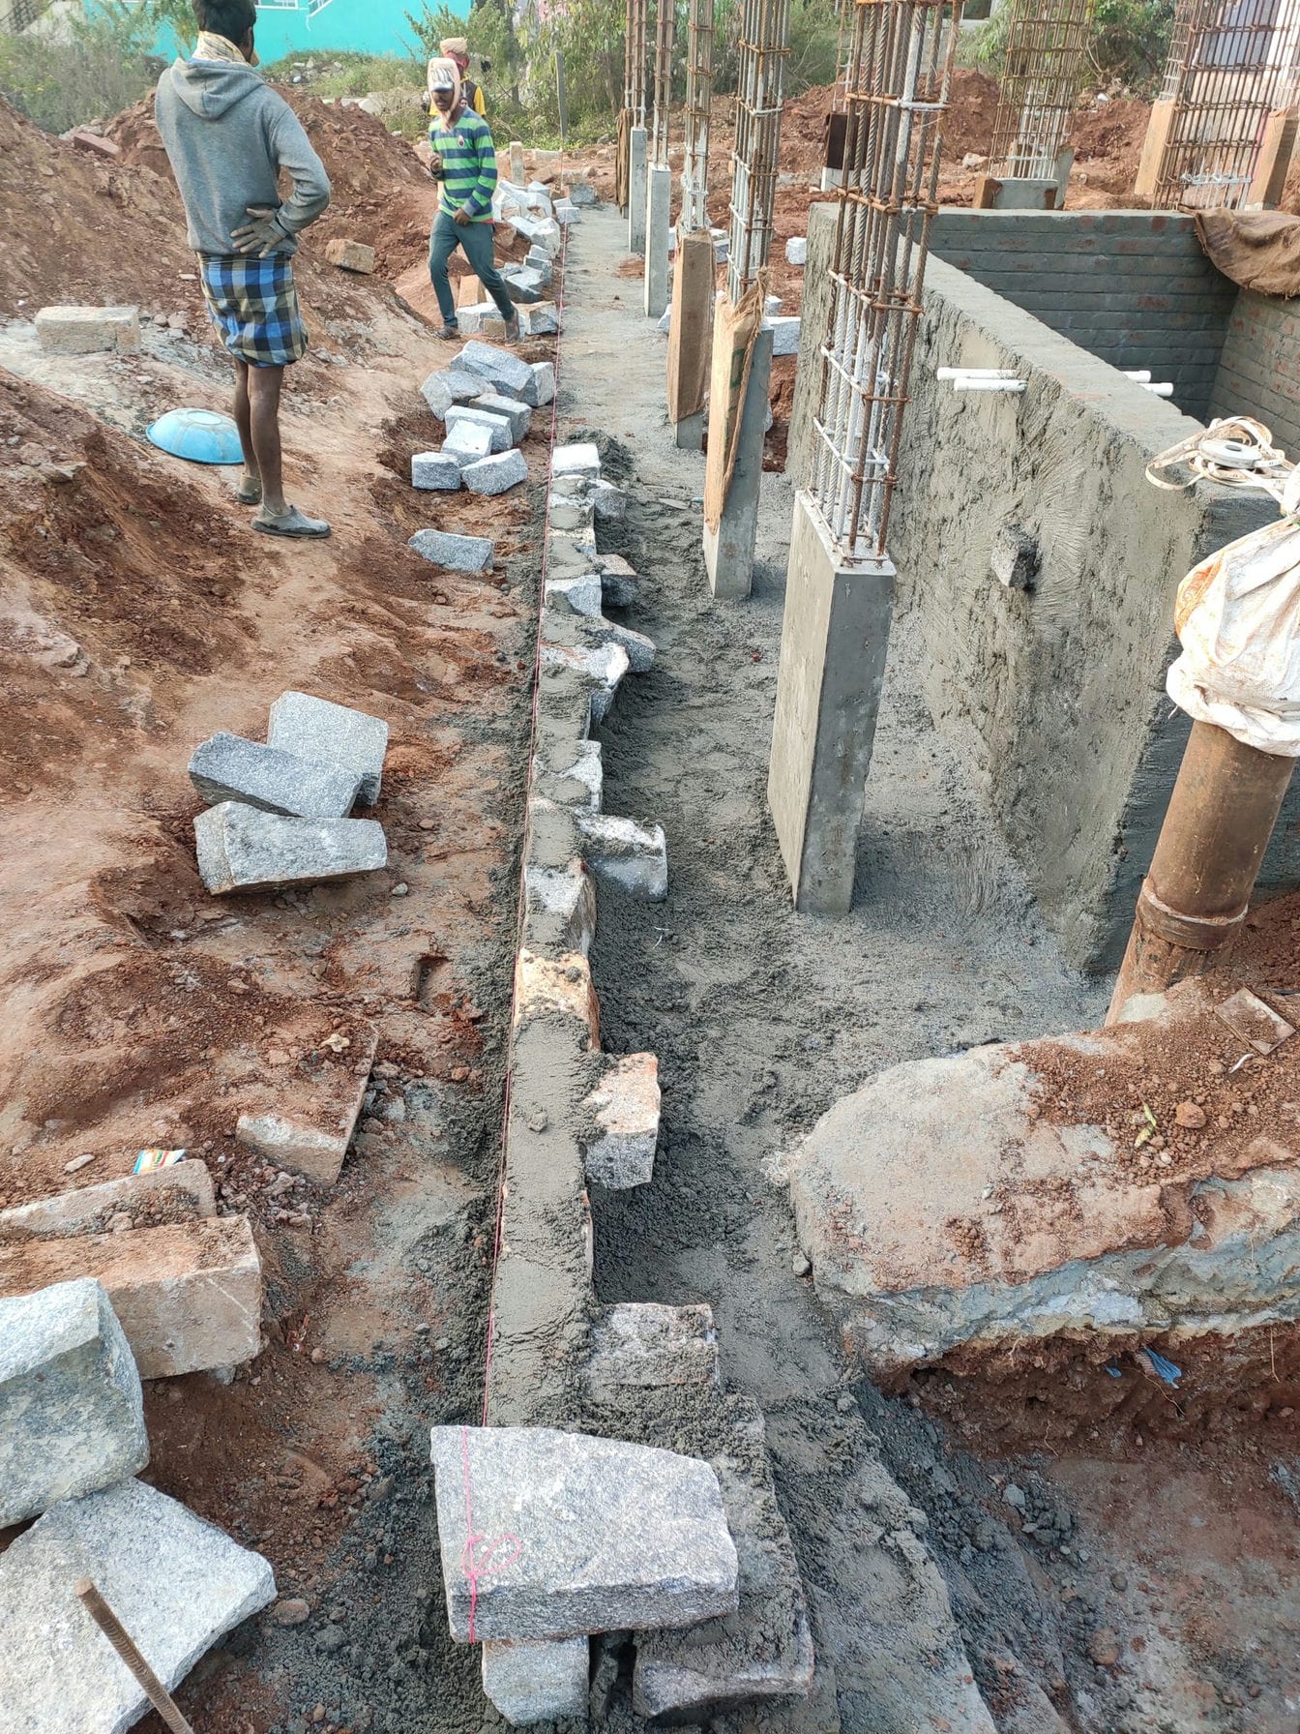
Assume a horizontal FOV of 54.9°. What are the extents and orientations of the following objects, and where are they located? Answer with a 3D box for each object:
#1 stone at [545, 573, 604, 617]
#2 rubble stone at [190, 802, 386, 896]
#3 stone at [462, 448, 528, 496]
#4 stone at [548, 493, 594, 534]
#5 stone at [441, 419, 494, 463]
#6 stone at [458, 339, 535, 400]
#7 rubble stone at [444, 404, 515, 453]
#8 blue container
[{"bbox_3d":[-0.286,-1.026,4.816,0.210,0.160,0.250,-1,34,-3],"label":"stone"},{"bbox_3d":[-0.850,-0.040,3.015,0.410,0.175,0.135,0,-18,-46],"label":"rubble stone"},{"bbox_3d":[-0.737,-1.893,5.957,0.290,0.140,0.140,-27,43,-35],"label":"stone"},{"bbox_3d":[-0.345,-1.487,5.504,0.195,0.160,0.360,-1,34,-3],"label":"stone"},{"bbox_3d":[-0.871,-2.026,6.021,0.215,0.170,0.260,1,33,0],"label":"stone"},{"bbox_3d":[-0.931,-2.961,7.507,0.400,0.135,0.225,23,49,-6],"label":"stone"},{"bbox_3d":[-0.906,-2.293,6.559,0.360,0.145,0.140,15,36,20],"label":"rubble stone"},{"bbox_3d":[-1.865,-1.828,5.225,0.435,0.115,0.435,14,37,-12],"label":"blue container"}]

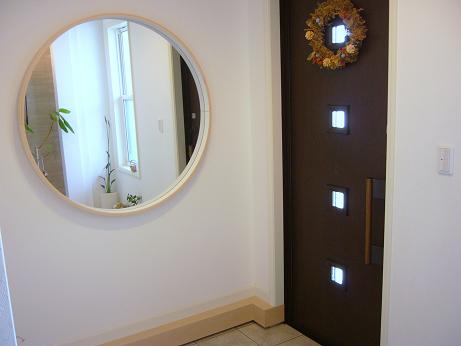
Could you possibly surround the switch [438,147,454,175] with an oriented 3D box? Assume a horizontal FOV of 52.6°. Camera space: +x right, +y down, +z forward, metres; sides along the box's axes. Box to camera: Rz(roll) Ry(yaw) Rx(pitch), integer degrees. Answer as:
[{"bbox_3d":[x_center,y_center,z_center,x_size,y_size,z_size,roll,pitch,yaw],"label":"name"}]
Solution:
[{"bbox_3d":[0.886,-0.051,1.910,0.015,0.120,0.071,-9,12,-31],"label":"switch"}]

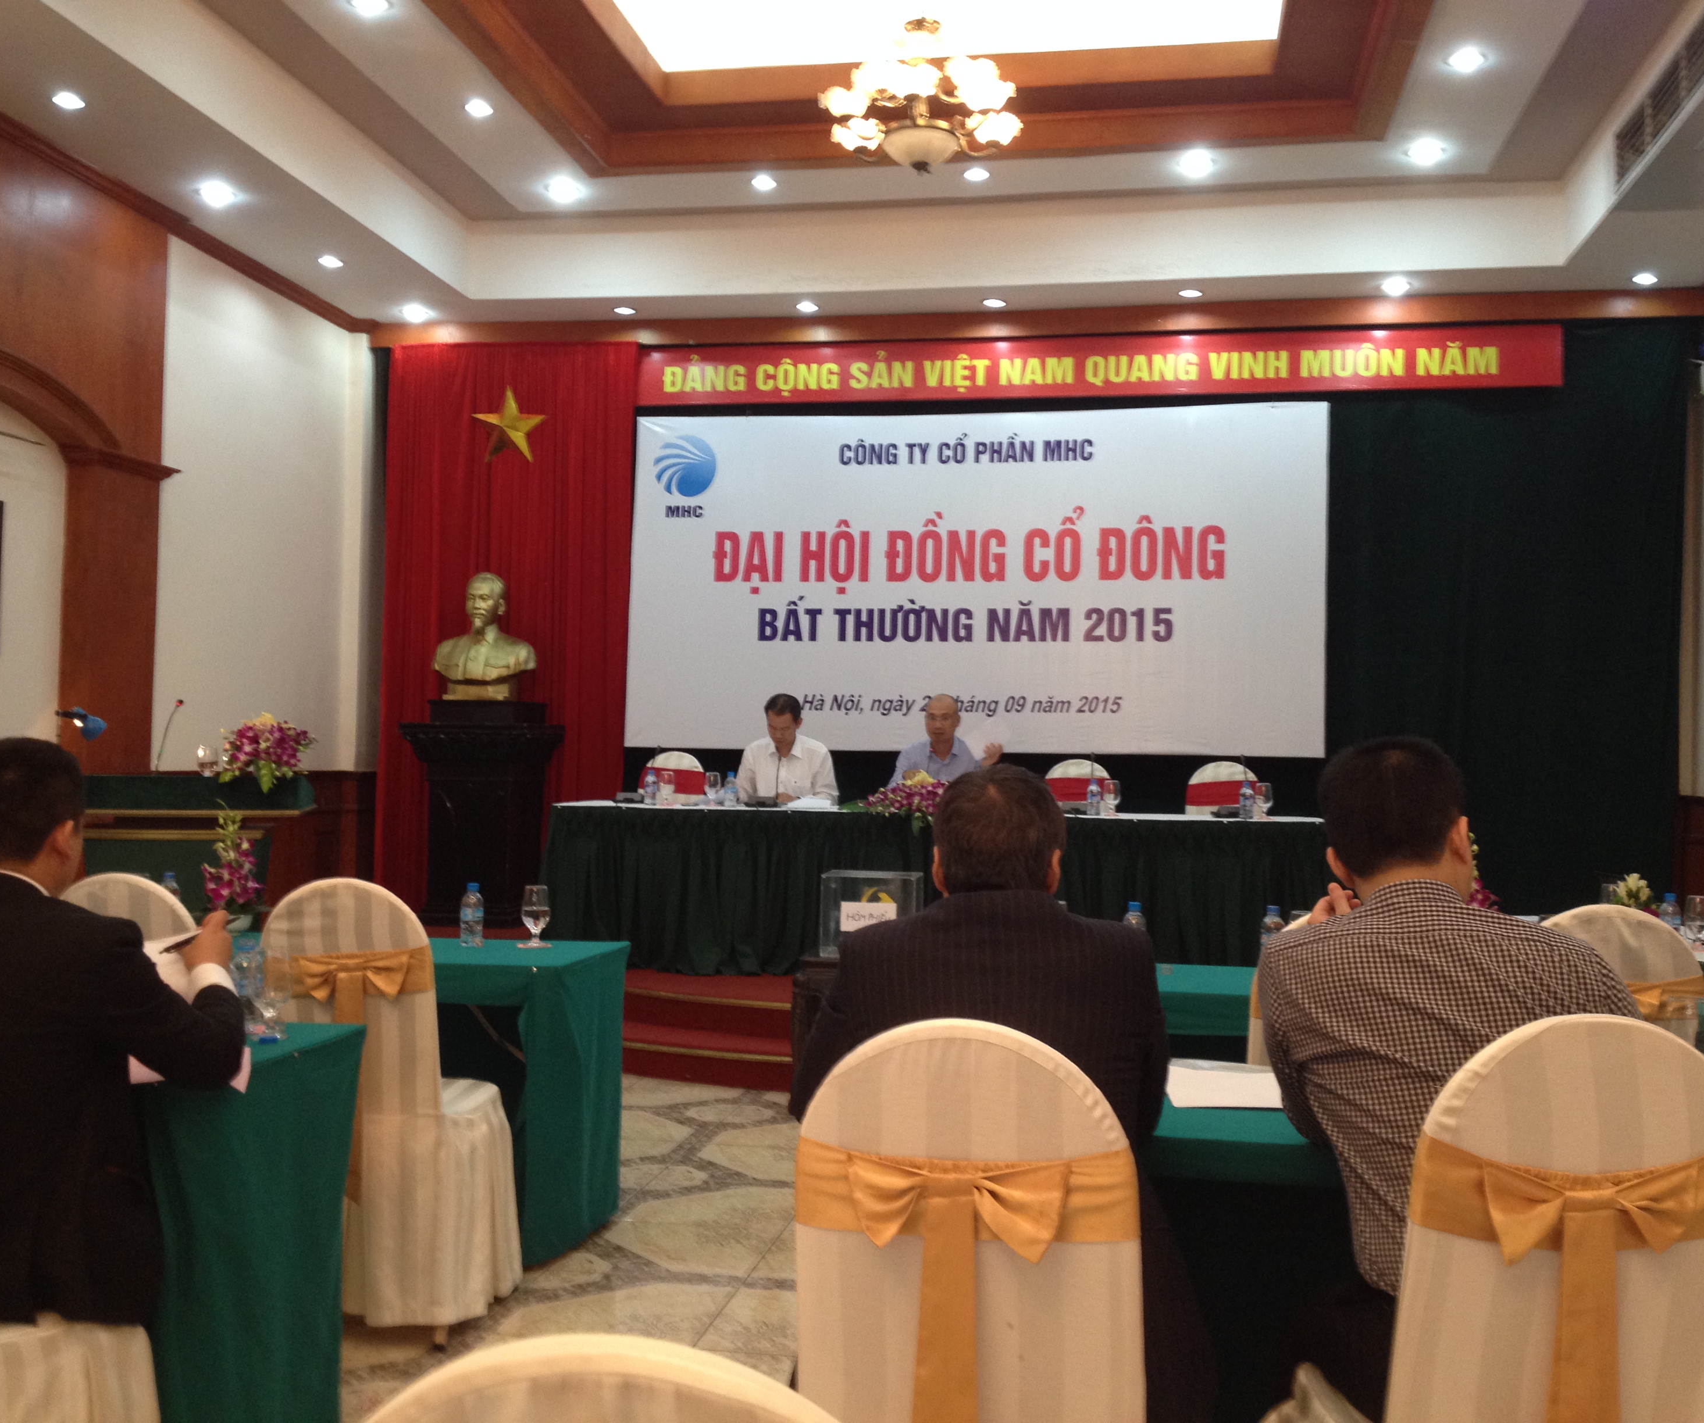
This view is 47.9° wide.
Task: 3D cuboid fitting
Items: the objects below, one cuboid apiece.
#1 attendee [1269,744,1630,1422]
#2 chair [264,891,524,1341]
[{"bbox_3d":[0.777,0.691,2.509,0.530,1.320,0.820,0,-2,9],"label":"attendee"},{"bbox_3d":[-1.034,0.856,4.274,0.440,0.970,0.500,1,-2,8],"label":"chair"}]

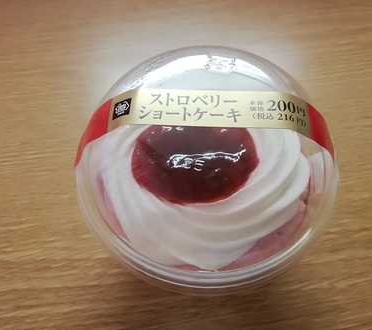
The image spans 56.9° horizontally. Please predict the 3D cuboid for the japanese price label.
[{"bbox_3d":[0.008,-0.012,0.124,0.097,0.024,0.018,1,54,2],"label":"japanese price label"}]

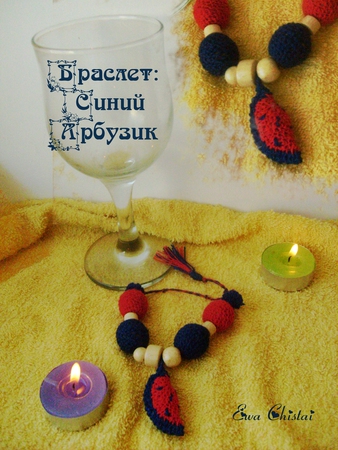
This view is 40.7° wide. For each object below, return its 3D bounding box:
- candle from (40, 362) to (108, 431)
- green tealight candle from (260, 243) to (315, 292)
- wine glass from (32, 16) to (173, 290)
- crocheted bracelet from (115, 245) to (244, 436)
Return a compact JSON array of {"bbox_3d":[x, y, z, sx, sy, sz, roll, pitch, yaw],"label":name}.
[{"bbox_3d":[-0.054,0.100,0.267,0.038,0.018,0.038,-2,37,0],"label":"candle"},{"bbox_3d":[0.088,0.032,0.339,0.039,0.018,0.039,-4,37,0],"label":"green tealight candle"},{"bbox_3d":[-0.036,-0.043,0.311,0.080,0.170,0.080,-4,37,0],"label":"wine glass"},{"bbox_3d":[0.009,0.059,0.297,0.086,0.022,0.152,-4,37,0],"label":"crocheted bracelet"}]

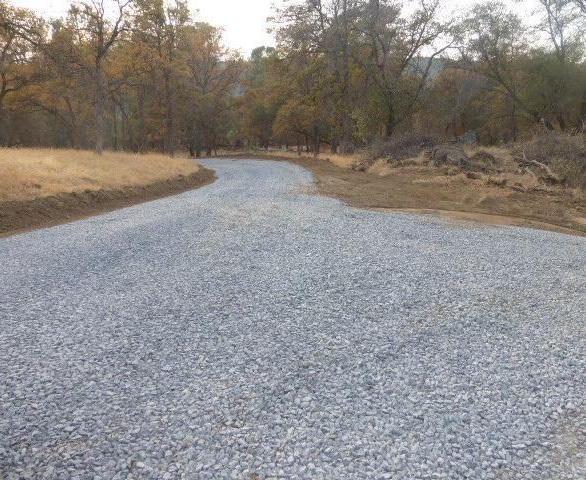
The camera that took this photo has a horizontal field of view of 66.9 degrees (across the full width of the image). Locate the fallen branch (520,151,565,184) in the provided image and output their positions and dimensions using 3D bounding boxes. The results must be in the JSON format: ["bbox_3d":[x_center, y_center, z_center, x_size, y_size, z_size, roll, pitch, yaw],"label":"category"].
[{"bbox_3d":[7.543,-2.220,13.474,1.350,0.880,0.800,9,16,35],"label":"fallen branch"}]

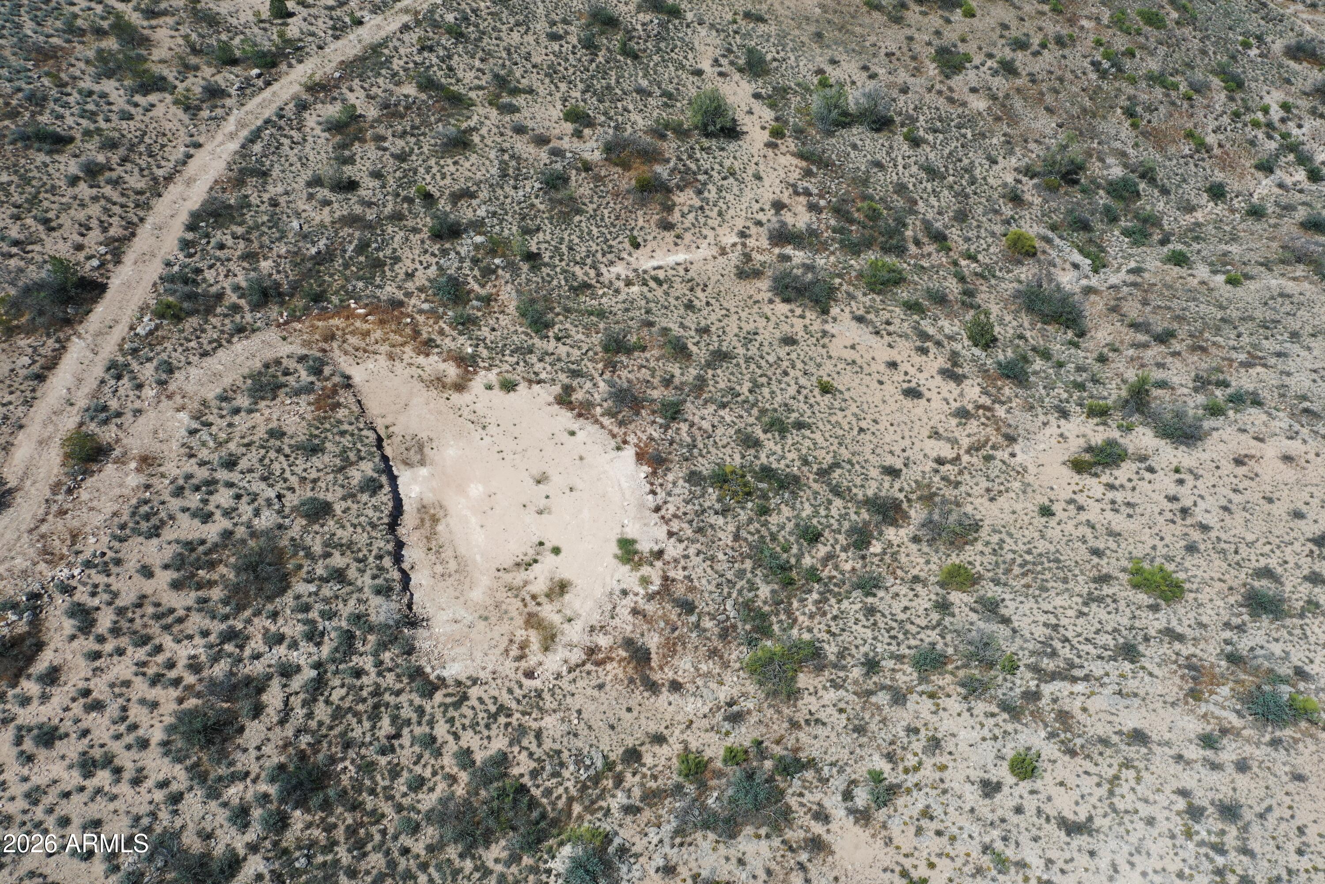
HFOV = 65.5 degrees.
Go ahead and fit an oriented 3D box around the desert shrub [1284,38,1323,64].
[{"bbox_3d":[51.801,-31.578,83.241,3.110,1.710,3.110,0,46,0],"label":"desert shrub"}]

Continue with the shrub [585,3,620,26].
[{"bbox_3d":[-5.550,-39.810,96.030,3.180,1.910,2.970,-3,49,-2],"label":"shrub"}]

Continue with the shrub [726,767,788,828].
[{"bbox_3d":[4.210,15.900,46.270,2.600,1.950,2.600,0,49,0],"label":"shrub"}]

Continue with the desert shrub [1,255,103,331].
[{"bbox_3d":[-37.144,-9.068,62.885,6.254,3.489,5.628,-26,49,-25],"label":"desert shrub"}]

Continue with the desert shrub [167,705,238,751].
[{"bbox_3d":[-18.460,11.488,41.343,2.770,1.660,1.970,0,46,0],"label":"desert shrub"}]

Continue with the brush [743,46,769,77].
[{"bbox_3d":[8.220,-33.210,89.940,2.150,2.400,2.400,4,49,4],"label":"brush"}]

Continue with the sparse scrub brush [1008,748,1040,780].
[{"bbox_3d":[16.790,14.990,47.880,1.370,1.300,1.450,0,49,0],"label":"sparse scrub brush"}]

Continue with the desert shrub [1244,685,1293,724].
[{"bbox_3d":[26.430,11.460,44.890,1.780,1.200,1.870,0,46,0],"label":"desert shrub"}]

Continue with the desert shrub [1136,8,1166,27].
[{"bbox_3d":[46.251,-40.143,97.549,2.842,1.661,2.131,18,46,18],"label":"desert shrub"}]

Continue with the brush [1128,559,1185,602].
[{"bbox_3d":[23.660,6.660,49.430,2.540,1.460,2.410,29,52,26],"label":"brush"}]

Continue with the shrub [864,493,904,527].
[{"bbox_3d":[12.430,3.780,57.820,2.310,1.390,2.040,15,50,13],"label":"shrub"}]

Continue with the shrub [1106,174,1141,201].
[{"bbox_3d":[34.850,-19.200,77.970,2.660,1.650,2.660,22,52,18],"label":"shrub"}]

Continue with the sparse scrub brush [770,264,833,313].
[{"bbox_3d":[8.733,-9.610,64.397,3.946,2.219,3.551,6,43,7],"label":"sparse scrub brush"}]

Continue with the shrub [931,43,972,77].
[{"bbox_3d":[24.280,-32.090,86.650,3.330,2.690,3.160,12,47,11],"label":"shrub"}]

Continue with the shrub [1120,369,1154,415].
[{"bbox_3d":[26.790,-2.810,58.240,1.840,2.170,1.740,24,50,22],"label":"shrub"}]

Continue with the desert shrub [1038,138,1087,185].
[{"bbox_3d":[29.060,-20.450,74.940,3.560,3.080,3.380,17,48,16],"label":"desert shrub"}]

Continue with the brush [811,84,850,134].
[{"bbox_3d":[13.269,-26.303,81.285,3.103,3.601,2.948,7,43,7],"label":"brush"}]

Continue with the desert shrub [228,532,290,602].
[{"bbox_3d":[-18.600,5.780,47.530,2.760,3.060,2.620,0,46,0],"label":"desert shrub"}]

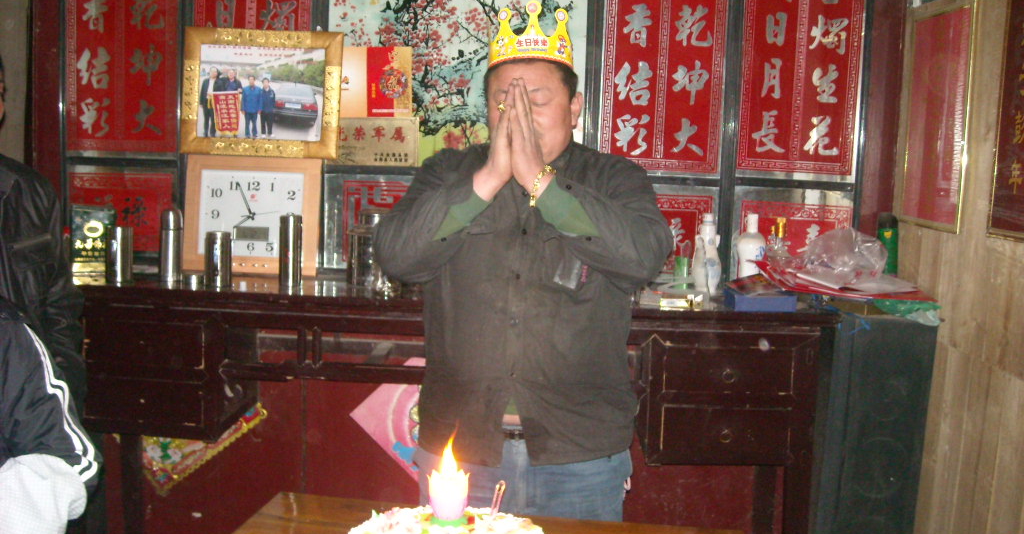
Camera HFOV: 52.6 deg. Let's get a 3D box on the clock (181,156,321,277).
[{"bbox_3d":[-0.841,-0.166,3.367,0.434,0.379,0.050,2,2,1],"label":"clock"}]

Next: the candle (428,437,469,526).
[{"bbox_3d":[-0.081,0.282,1.372,0.052,0.108,0.052,2,8,3],"label":"candle"}]

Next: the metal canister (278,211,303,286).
[{"bbox_3d":[-0.605,-0.045,2.850,0.063,0.190,0.063,2,8,3],"label":"metal canister"}]

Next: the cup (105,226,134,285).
[{"bbox_3d":[-1.175,-0.037,3.102,0.077,0.171,0.077,2,7,1],"label":"cup"}]

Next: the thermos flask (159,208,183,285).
[{"bbox_3d":[-1.017,-0.061,3.096,0.067,0.233,0.067,2,7,1],"label":"thermos flask"}]

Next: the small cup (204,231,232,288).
[{"bbox_3d":[-0.794,-0.024,2.816,0.070,0.144,0.070,2,8,0],"label":"small cup"}]

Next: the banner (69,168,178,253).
[{"bbox_3d":[-1.153,-0.167,3.065,0.323,0.249,0.020,2,8,3],"label":"banner"}]

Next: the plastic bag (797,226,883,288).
[{"bbox_3d":[0.999,-0.023,3.136,0.250,0.165,0.200,2,7,1],"label":"plastic bag"}]

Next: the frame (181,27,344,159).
[{"bbox_3d":[-0.800,-0.554,3.326,0.506,0.403,0.030,2,2,1],"label":"frame"}]

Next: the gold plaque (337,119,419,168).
[{"bbox_3d":[-0.408,-0.363,2.987,0.283,0.139,0.018,2,8,3],"label":"gold plaque"}]

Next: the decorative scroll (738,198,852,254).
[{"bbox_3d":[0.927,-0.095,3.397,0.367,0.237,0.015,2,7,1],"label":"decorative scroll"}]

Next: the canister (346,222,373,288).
[{"bbox_3d":[-0.416,-0.031,2.897,0.076,0.162,0.076,2,8,3],"label":"canister"}]

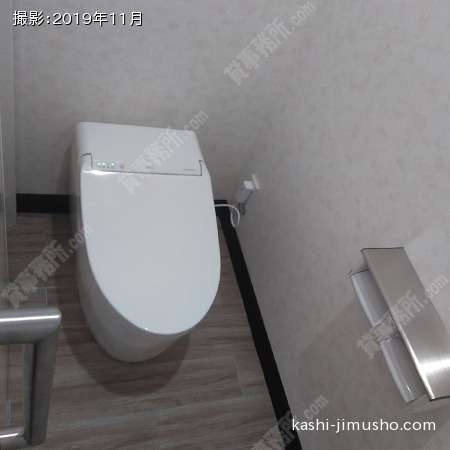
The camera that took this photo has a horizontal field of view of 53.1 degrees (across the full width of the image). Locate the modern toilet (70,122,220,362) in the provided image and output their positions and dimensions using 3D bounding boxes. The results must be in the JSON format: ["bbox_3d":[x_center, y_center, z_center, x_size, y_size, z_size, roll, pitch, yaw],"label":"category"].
[{"bbox_3d":[-0.272,0.101,1.417,0.376,0.481,0.685,1,54,-23],"label":"modern toilet"}]

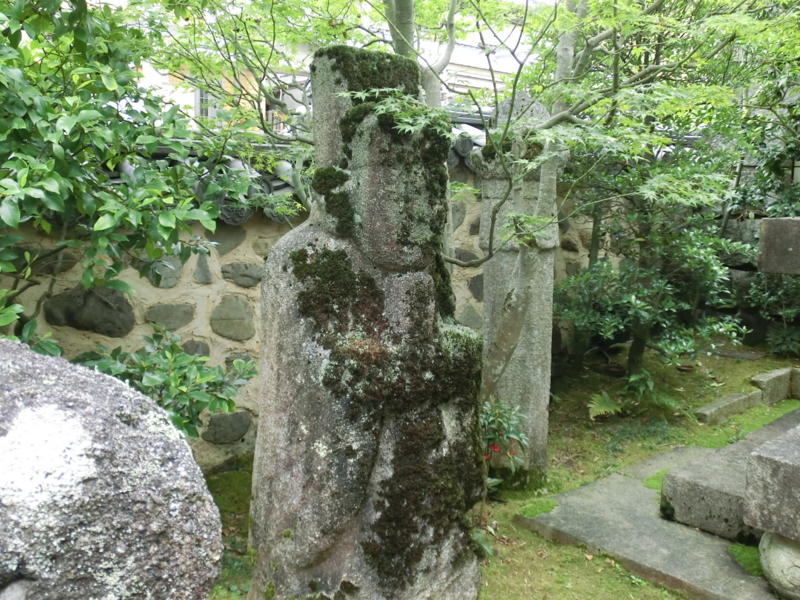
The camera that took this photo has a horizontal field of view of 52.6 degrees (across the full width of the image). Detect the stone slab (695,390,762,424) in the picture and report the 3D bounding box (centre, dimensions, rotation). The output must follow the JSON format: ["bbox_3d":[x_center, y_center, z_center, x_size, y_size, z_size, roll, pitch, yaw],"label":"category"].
[{"bbox_3d":[2.239,0.725,5.518,0.110,0.100,0.860,7,9,44],"label":"stone slab"}]

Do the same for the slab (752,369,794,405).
[{"bbox_3d":[2.711,0.647,5.925,0.120,0.190,0.490,7,9,44],"label":"slab"}]

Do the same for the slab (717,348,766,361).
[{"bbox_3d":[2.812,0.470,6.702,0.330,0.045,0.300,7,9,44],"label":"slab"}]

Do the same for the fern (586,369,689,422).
[{"bbox_3d":[1.598,0.640,5.420,0.620,0.290,0.440,0,7,0],"label":"fern"}]

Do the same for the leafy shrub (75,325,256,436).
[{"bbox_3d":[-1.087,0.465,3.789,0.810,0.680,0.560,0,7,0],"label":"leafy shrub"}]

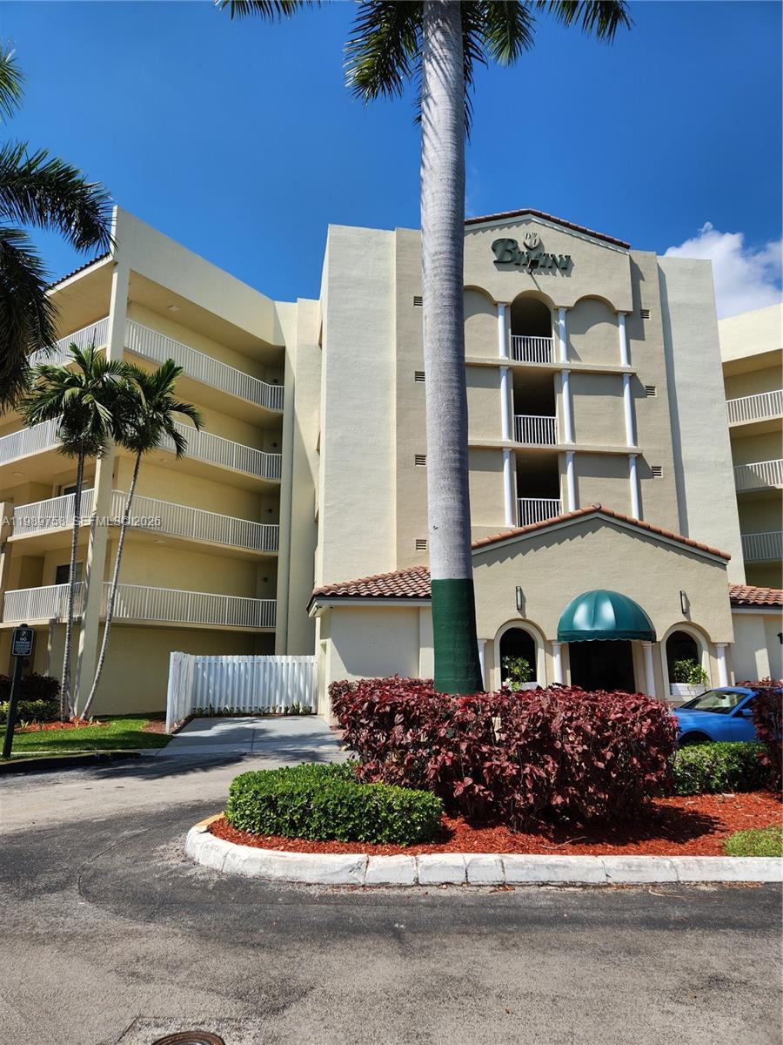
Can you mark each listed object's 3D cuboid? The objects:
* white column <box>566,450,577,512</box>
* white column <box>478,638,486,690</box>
[{"bbox_3d":[6.221,-1.114,23.715,0.278,2.722,0.278,2,-12,-9],"label":"white column"},{"bbox_3d":[2.330,4.012,17.227,0.280,2.136,0.280,2,-12,-8],"label":"white column"}]

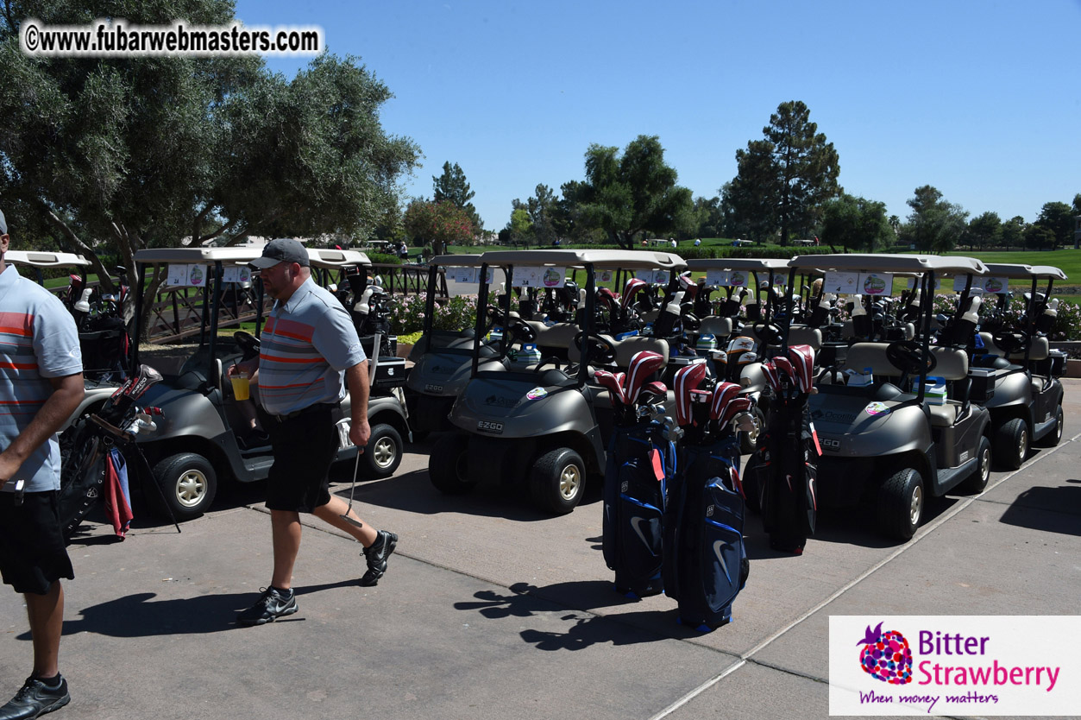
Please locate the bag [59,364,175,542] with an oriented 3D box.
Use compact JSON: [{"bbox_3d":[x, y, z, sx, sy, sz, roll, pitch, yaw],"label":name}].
[{"bbox_3d":[-2.662,0.560,6.077,0.800,1.080,0.500,0,6,-8],"label":"bag"}]

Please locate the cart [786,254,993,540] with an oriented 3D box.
[{"bbox_3d":[2.491,0.158,7.049,1.200,1.790,2.400,5,7,37],"label":"cart"}]

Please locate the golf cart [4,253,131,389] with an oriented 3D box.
[{"bbox_3d":[-4.539,0.019,7.578,1.200,1.790,2.400,5,7,38],"label":"golf cart"}]

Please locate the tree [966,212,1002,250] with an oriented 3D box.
[{"bbox_3d":[78.501,-22.756,170.000,6.110,7.180,6.110,1,5,0],"label":"tree"}]

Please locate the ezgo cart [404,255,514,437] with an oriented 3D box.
[{"bbox_3d":[-0.343,-0.128,9.685,1.190,1.810,2.360,5,8,37],"label":"ezgo cart"}]

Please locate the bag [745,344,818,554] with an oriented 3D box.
[{"bbox_3d":[1.556,0.531,5.925,0.340,1.240,0.330,3,6,20],"label":"bag"}]

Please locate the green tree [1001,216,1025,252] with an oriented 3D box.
[{"bbox_3d":[83.618,-22.298,170.000,4.734,6.262,4.734,1,6,0],"label":"green tree"}]

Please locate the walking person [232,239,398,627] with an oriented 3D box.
[{"bbox_3d":[-1.183,0.323,4.818,0.860,1.840,0.620,-3,7,-34],"label":"walking person"}]

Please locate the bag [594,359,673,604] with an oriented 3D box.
[{"bbox_3d":[0.523,0.597,5.106,0.340,1.240,0.350,-3,7,-36],"label":"bag"}]

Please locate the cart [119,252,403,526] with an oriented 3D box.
[{"bbox_3d":[-2.192,0.077,7.283,1.200,1.790,2.400,5,7,37],"label":"cart"}]

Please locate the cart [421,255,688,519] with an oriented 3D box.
[{"bbox_3d":[0.270,0.085,7.611,1.190,1.810,2.360,5,7,36],"label":"cart"}]

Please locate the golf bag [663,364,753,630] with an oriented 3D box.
[{"bbox_3d":[0.821,0.641,4.681,0.340,1.240,0.350,-4,7,-40],"label":"golf bag"}]

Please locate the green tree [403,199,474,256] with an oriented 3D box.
[{"bbox_3d":[-6.949,-8.818,65.000,4.790,4.150,4.790,1,5,0],"label":"green tree"}]

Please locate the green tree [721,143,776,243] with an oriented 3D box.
[{"bbox_3d":[24.305,-18.678,108.000,7.471,11.643,7.471,1,6,0],"label":"green tree"}]

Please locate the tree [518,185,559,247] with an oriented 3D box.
[{"bbox_3d":[-0.323,-18.004,120.000,5.390,8.090,5.390,1,5,0],"label":"tree"}]

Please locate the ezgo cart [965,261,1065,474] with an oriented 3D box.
[{"bbox_3d":[4.216,-0.005,9.130,1.190,1.810,2.360,5,8,37],"label":"ezgo cart"}]

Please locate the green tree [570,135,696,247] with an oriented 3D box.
[{"bbox_3d":[7.142,-13.072,75.000,9.433,8.961,9.433,1,6,0],"label":"green tree"}]

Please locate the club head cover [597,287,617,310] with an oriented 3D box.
[{"bbox_3d":[0.571,-0.522,8.250,0.170,0.220,0.120,-20,5,-16],"label":"club head cover"}]

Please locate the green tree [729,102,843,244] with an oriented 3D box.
[{"bbox_3d":[25.245,-19.450,100.000,12.039,15.093,12.039,1,6,0],"label":"green tree"}]

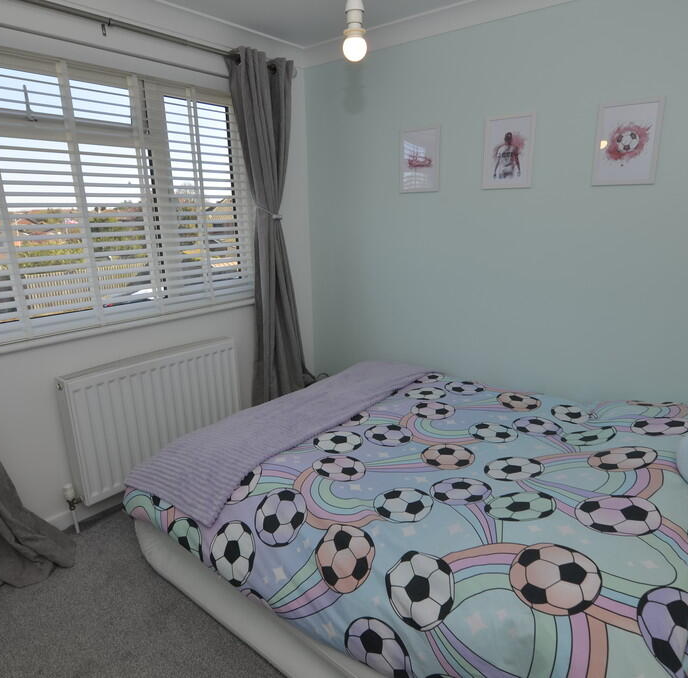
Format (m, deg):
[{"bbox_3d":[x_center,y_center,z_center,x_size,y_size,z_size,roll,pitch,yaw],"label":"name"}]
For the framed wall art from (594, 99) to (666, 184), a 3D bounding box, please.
[{"bbox_3d":[1.172,-0.805,1.880,0.233,0.322,0.018,10,19,35],"label":"framed wall art"}]

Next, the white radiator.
[{"bbox_3d":[-0.924,0.376,2.326,0.106,0.589,0.849,12,20,40],"label":"white radiator"}]

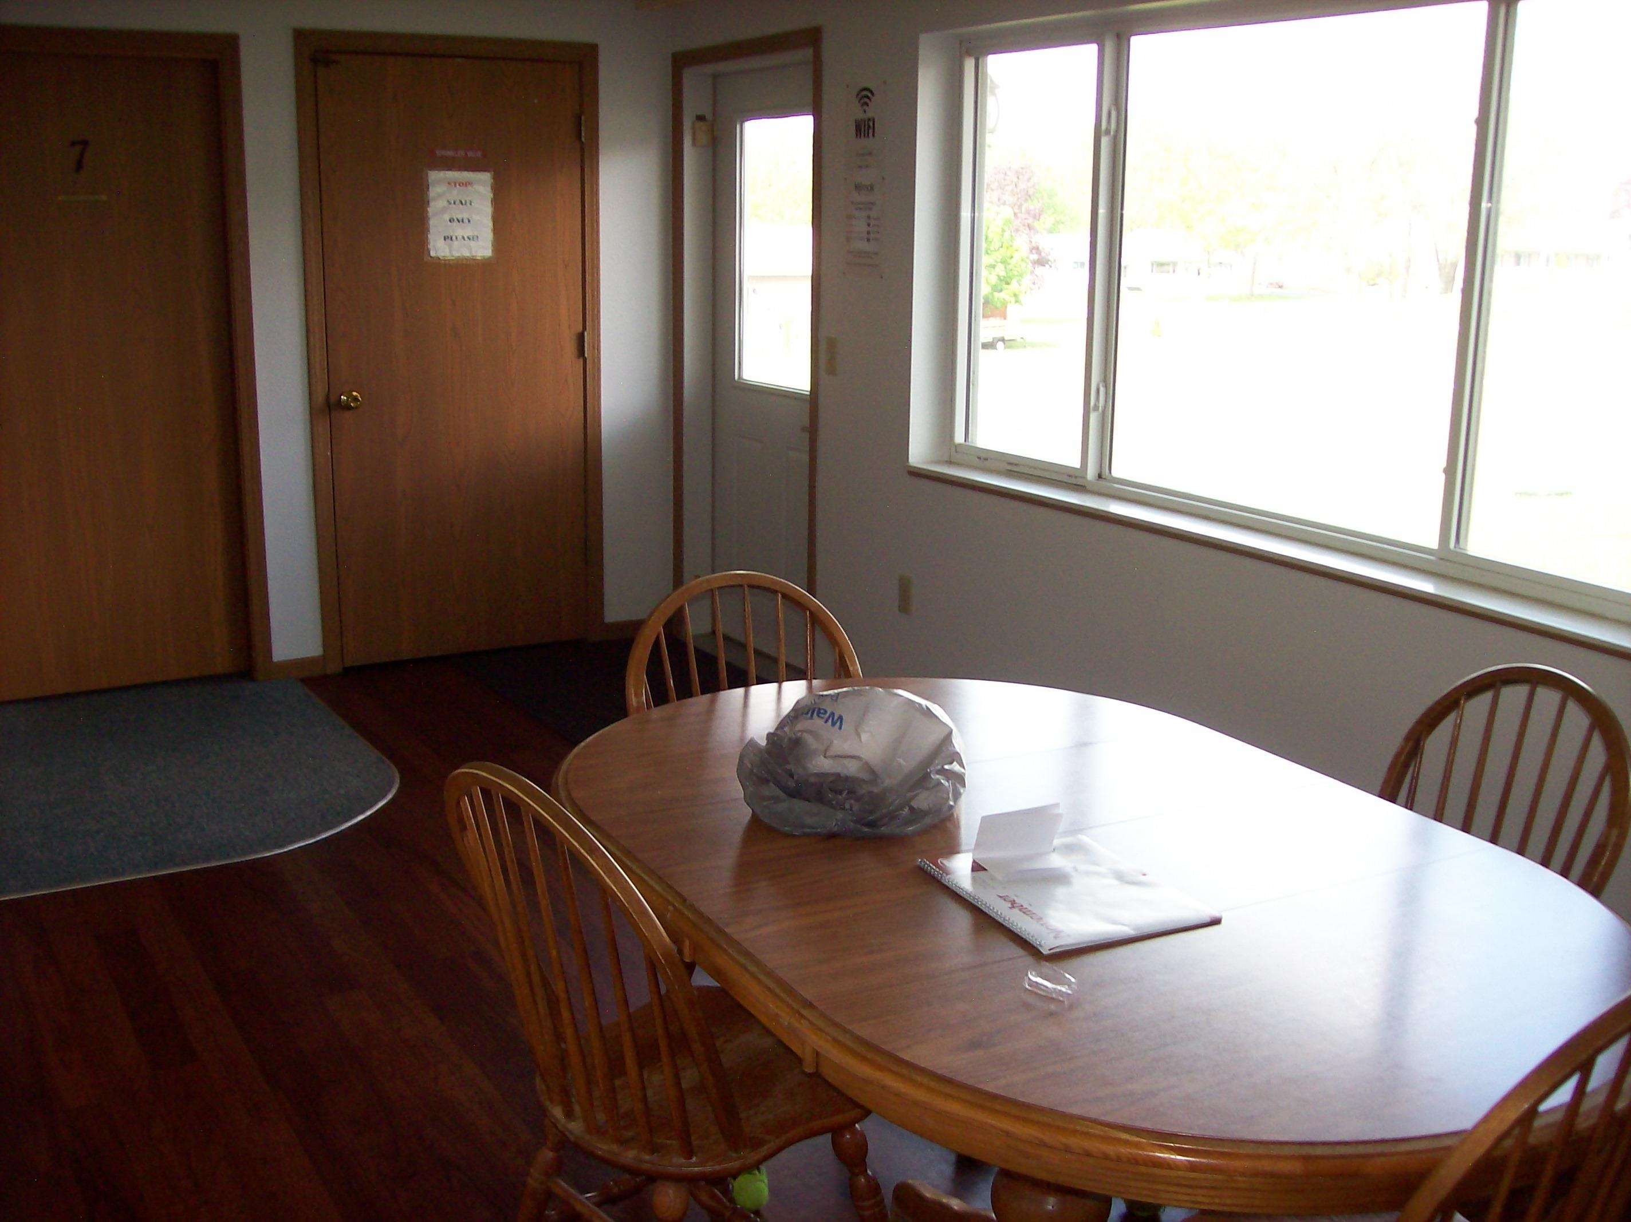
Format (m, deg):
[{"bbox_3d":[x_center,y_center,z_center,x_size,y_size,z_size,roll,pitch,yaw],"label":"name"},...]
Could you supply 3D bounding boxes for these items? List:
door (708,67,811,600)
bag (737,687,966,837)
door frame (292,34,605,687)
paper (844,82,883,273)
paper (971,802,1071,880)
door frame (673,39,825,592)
[{"bbox_3d":[-0.128,-0.798,5.730,0.045,2.001,0.910,-6,15,-28],"label":"door"},{"bbox_3d":[0.052,0.186,2.300,0.295,0.160,0.250,1,13,1],"label":"bag"},{"bbox_3d":[-1.223,-0.841,5.842,0.894,2.031,0.045,-6,15,-28],"label":"door frame"},{"bbox_3d":[0.141,-1.234,4.863,0.008,0.539,0.221,-6,15,-28],"label":"paper"},{"bbox_3d":[0.258,0.280,2.077,0.110,0.066,0.070,-2,14,-12],"label":"paper"},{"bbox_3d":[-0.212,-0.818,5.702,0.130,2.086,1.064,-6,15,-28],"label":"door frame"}]

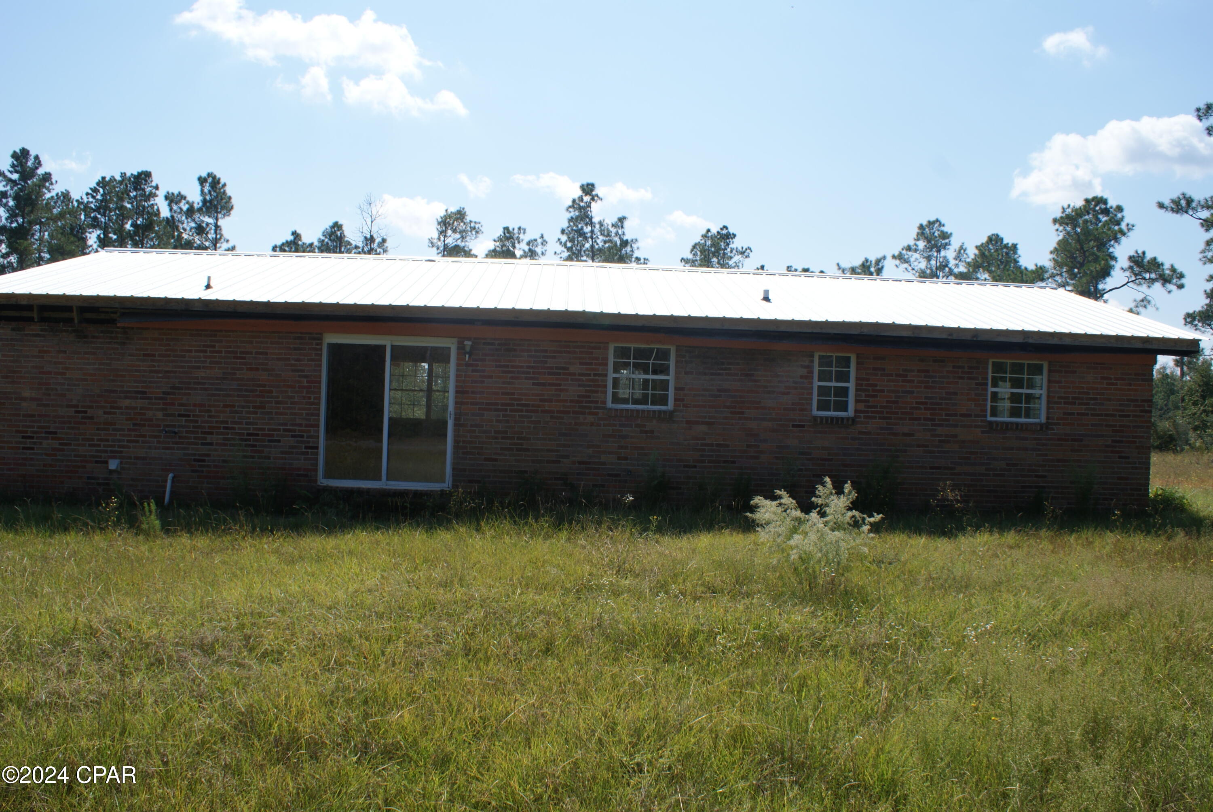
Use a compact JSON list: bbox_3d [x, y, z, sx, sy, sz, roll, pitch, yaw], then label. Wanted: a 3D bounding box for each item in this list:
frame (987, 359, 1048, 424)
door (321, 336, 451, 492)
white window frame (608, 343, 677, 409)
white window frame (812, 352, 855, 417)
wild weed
[{"bbox_3d":[5.638,-0.198,12.500,0.840,0.860,0.100,2,0,-2],"label":"frame"},{"bbox_3d":[-2.902,0.078,12.100,1.800,2.020,0.120,2,0,-2],"label":"door"},{"bbox_3d":[0.467,-0.388,12.200,0.900,0.880,0.100,2,0,-2],"label":"white window frame"},{"bbox_3d":[3.090,-0.283,12.350,0.580,0.870,0.100,2,0,-2],"label":"white window frame"},{"bbox_3d":[1.767,1.069,7.700,1.060,0.900,0.950,2,0,-2],"label":"wild weed"}]

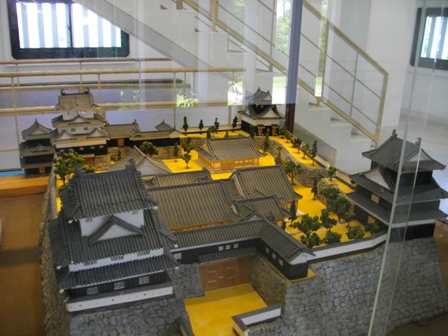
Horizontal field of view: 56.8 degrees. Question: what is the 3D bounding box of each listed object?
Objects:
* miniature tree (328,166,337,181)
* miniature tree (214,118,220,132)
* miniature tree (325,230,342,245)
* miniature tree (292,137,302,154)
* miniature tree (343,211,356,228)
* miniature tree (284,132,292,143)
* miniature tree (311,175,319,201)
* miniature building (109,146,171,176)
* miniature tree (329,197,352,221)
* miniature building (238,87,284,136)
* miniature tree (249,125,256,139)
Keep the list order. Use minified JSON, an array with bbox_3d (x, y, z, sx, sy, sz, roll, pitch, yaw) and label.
[{"bbox_3d":[0.437,0.022,1.672,0.036,0.059,0.036,-5,16,-23],"label":"miniature tree"},{"bbox_3d":[-0.042,-0.273,2.674,0.035,0.094,0.034,2,14,0],"label":"miniature tree"},{"bbox_3d":[0.321,0.202,1.213,0.048,0.037,0.046,2,14,0],"label":"miniature tree"},{"bbox_3d":[0.386,-0.115,2.123,0.053,0.086,0.053,-5,16,-23],"label":"miniature tree"},{"bbox_3d":[0.404,0.166,1.333,0.039,0.054,0.037,2,14,0],"label":"miniature tree"},{"bbox_3d":[0.373,-0.174,2.390,0.047,0.060,0.047,2,15,-1],"label":"miniature tree"},{"bbox_3d":[0.359,0.079,1.611,0.032,0.096,0.032,-5,16,-23],"label":"miniature tree"},{"bbox_3d":[-0.346,0.005,1.699,0.230,0.145,0.270,-5,16,-23],"label":"miniature building"},{"bbox_3d":[0.387,0.138,1.377,0.075,0.087,0.071,2,14,0],"label":"miniature tree"},{"bbox_3d":[0.239,-0.368,2.672,0.220,0.280,0.320,-5,16,-23],"label":"miniature building"},{"bbox_3d":[0.174,-0.220,2.482,0.046,0.086,0.046,2,15,-1],"label":"miniature tree"}]

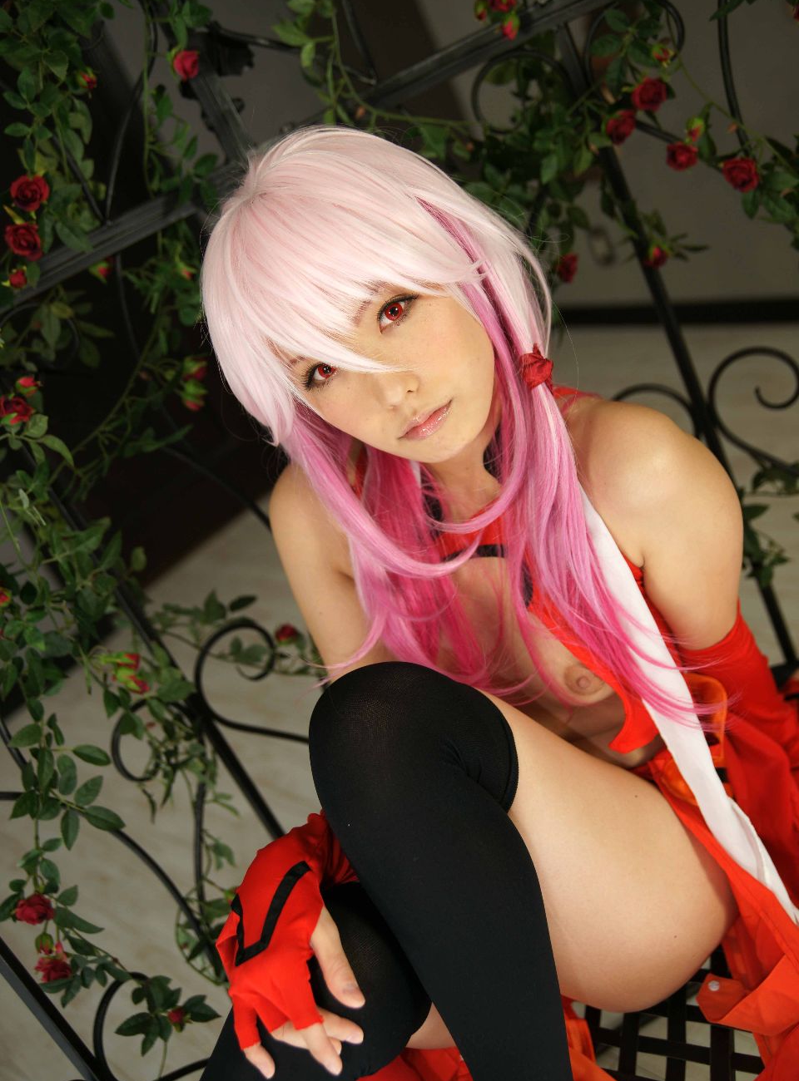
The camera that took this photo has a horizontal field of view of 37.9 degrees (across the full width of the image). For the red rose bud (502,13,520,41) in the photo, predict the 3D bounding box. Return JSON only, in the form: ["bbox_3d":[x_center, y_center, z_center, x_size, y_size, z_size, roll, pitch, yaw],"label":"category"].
[{"bbox_3d":[0.115,-0.534,1.210,0.019,0.027,0.019,-2,-12,0],"label":"red rose bud"}]

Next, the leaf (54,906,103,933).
[{"bbox_3d":[-0.270,0.319,0.980,0.015,0.048,0.009,-66,6,-22],"label":"leaf"}]

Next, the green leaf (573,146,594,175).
[{"bbox_3d":[0.178,-0.369,1.130,0.010,0.015,0.030,-62,-4,-81],"label":"green leaf"}]

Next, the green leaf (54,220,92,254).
[{"bbox_3d":[-0.297,-0.277,1.060,0.018,0.043,0.010,-50,6,1],"label":"green leaf"}]

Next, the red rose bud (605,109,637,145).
[{"bbox_3d":[0.205,-0.384,1.080,0.031,0.031,0.029,-2,28,-39],"label":"red rose bud"}]

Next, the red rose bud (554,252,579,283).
[{"bbox_3d":[0.168,-0.275,1.170,0.025,0.030,0.030,25,17,26],"label":"red rose bud"}]

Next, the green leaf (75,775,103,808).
[{"bbox_3d":[-0.282,0.229,1.060,0.034,0.018,0.009,-52,4,6],"label":"green leaf"}]

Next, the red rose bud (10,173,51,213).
[{"bbox_3d":[-0.333,-0.313,1.050,0.035,0.035,0.030,-29,23,-6],"label":"red rose bud"}]

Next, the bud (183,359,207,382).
[{"bbox_3d":[-0.210,-0.175,1.200,0.025,0.026,0.025,-24,-12,-6],"label":"bud"}]

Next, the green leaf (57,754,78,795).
[{"bbox_3d":[-0.314,0.221,1.100,0.018,0.039,0.009,-6,0,-1],"label":"green leaf"}]

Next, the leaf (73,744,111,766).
[{"bbox_3d":[-0.243,0.169,0.920,0.008,0.032,0.015,107,180,-67],"label":"leaf"}]

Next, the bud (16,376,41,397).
[{"bbox_3d":[-0.363,-0.151,1.140,0.022,0.022,0.021,6,21,0],"label":"bud"}]

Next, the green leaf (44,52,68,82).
[{"bbox_3d":[-0.343,-0.472,1.160,0.021,0.032,0.008,-27,0,3],"label":"green leaf"}]

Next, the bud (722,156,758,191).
[{"bbox_3d":[0.336,-0.362,1.150,0.036,0.035,0.030,-16,25,23],"label":"bud"}]

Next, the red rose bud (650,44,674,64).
[{"bbox_3d":[0.232,-0.430,1.030,0.021,0.019,0.019,53,125,41],"label":"red rose bud"}]

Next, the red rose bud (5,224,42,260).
[{"bbox_3d":[-0.318,-0.253,0.985,0.033,0.032,0.025,-31,15,-8],"label":"red rose bud"}]

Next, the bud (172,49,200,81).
[{"bbox_3d":[-0.222,-0.494,1.210,0.031,0.031,0.029,0,15,-39],"label":"bud"}]

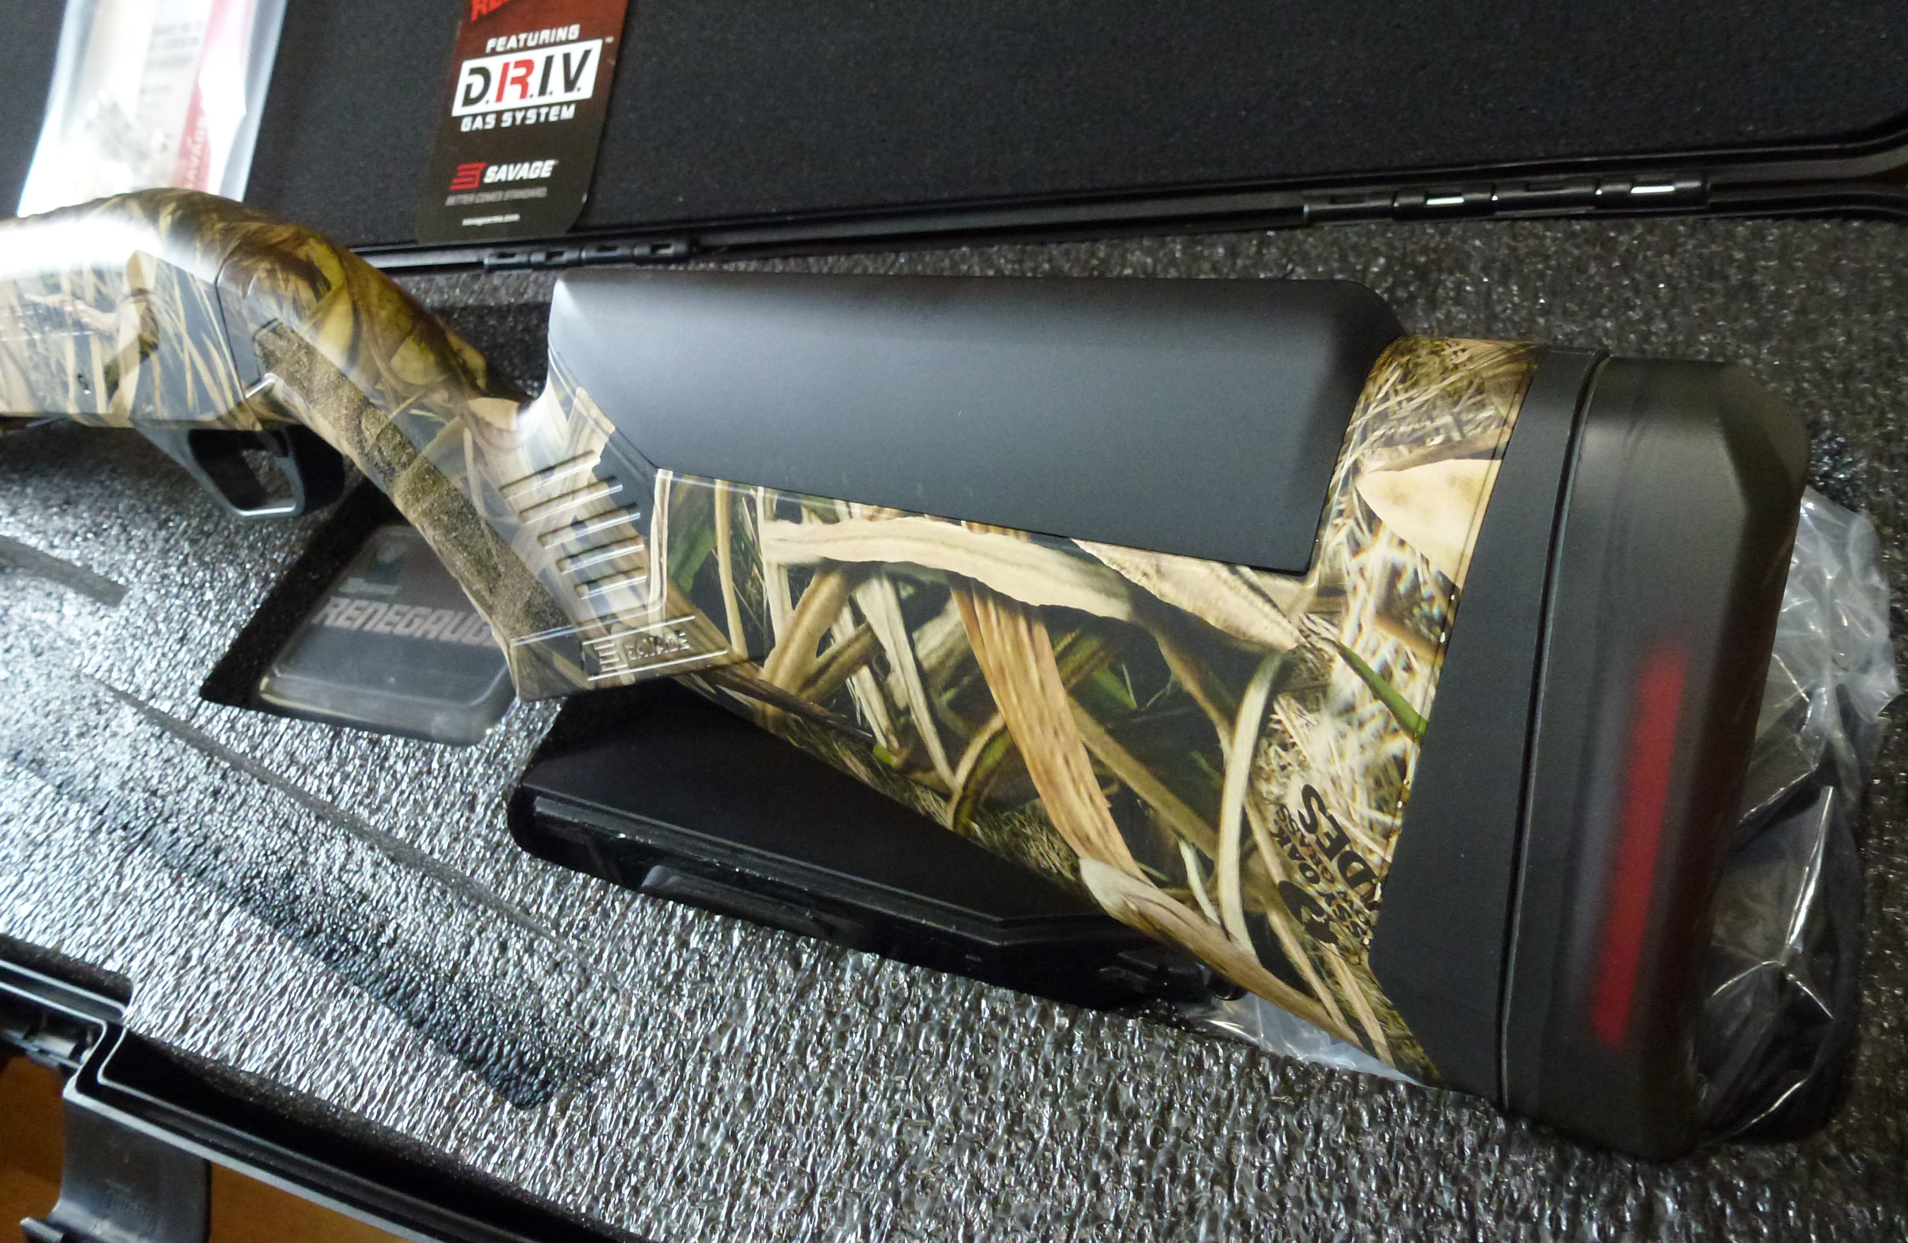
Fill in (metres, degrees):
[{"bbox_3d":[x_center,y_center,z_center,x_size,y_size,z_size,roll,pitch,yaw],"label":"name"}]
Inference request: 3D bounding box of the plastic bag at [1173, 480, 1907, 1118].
[{"bbox_3d":[0.110,0.021,0.252,0.105,0.050,0.125,6,53,24],"label":"plastic bag"}]

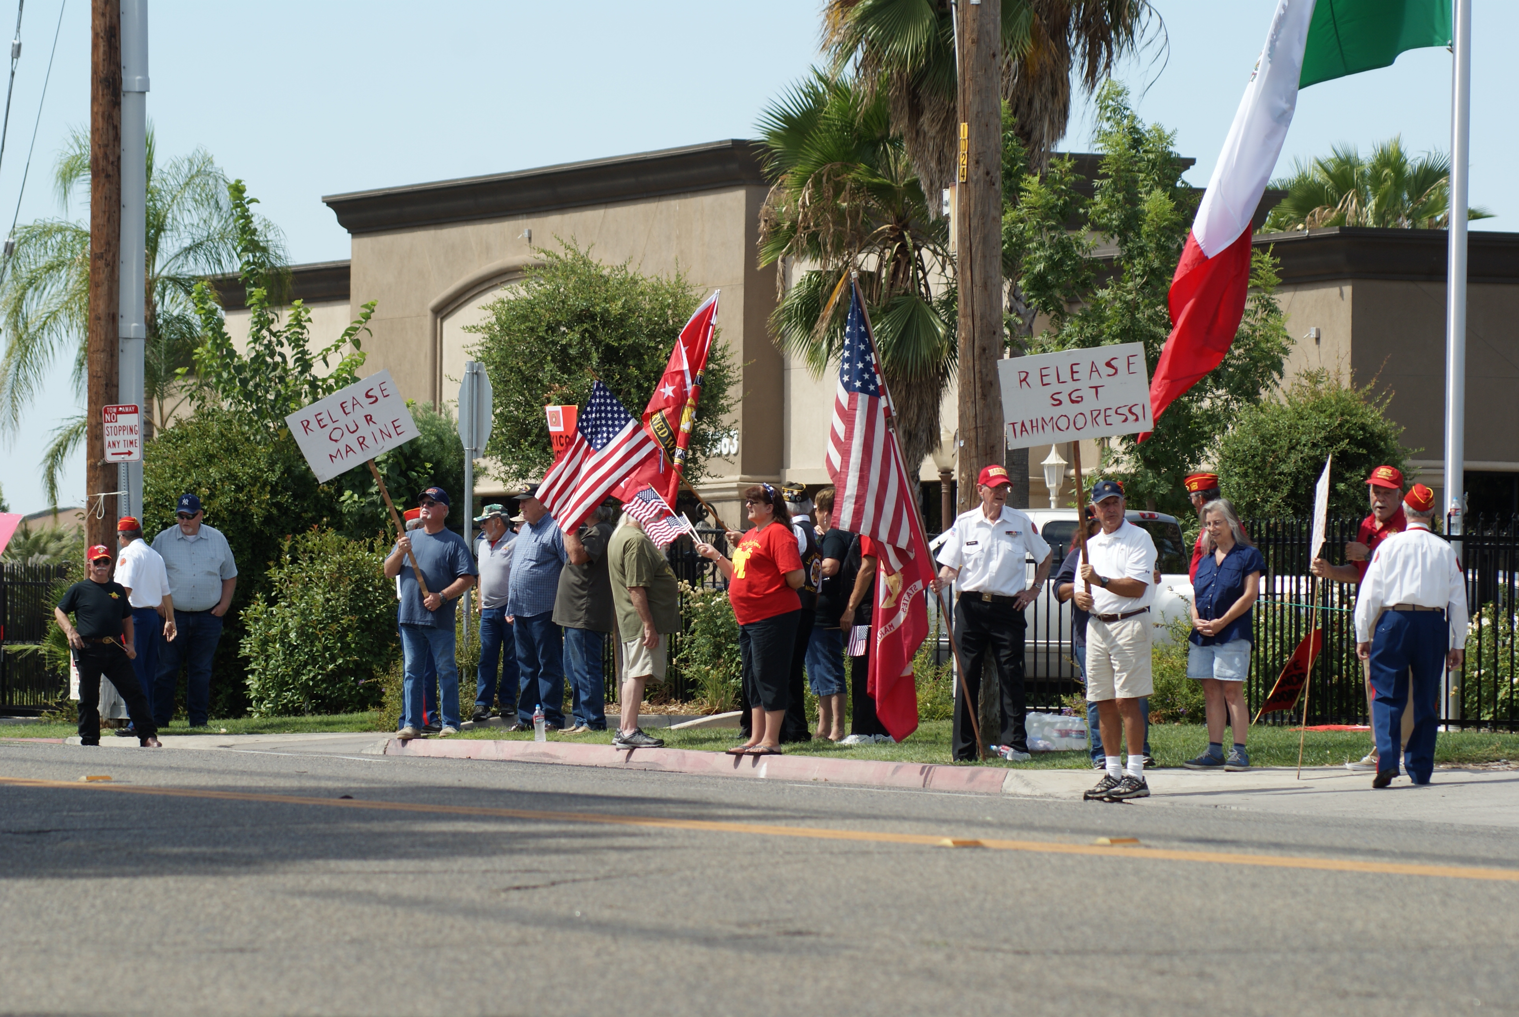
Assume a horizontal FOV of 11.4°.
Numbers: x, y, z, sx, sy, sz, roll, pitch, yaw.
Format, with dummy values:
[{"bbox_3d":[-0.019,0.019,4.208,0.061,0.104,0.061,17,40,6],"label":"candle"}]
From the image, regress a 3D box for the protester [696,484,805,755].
[{"bbox_3d":[-0.026,0.681,46.700,0.620,1.660,0.540,0,-1,-30],"label":"protester"}]

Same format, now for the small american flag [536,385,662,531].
[{"bbox_3d":[-1.170,-0.339,50.500,0.820,0.630,0.200,-43,0,0],"label":"small american flag"}]

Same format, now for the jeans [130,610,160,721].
[{"bbox_3d":[-4.905,1.274,60.500,0.380,0.980,0.360,1,-1,-37],"label":"jeans"}]

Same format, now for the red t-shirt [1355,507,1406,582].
[{"bbox_3d":[3.783,0.299,45.600,0.520,0.660,0.330,0,-1,20],"label":"red t-shirt"}]

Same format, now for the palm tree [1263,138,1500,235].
[{"bbox_3d":[9.496,-1.774,116.000,3.400,7.900,3.400,0,0,0],"label":"palm tree"}]

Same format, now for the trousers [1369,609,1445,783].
[{"bbox_3d":[3.744,1.082,43.900,0.440,1.000,0.370,0,0,-3],"label":"trousers"}]

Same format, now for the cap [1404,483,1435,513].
[{"bbox_3d":[3.830,-0.058,44.100,0.160,0.150,0.260,0,-1,-20],"label":"cap"}]

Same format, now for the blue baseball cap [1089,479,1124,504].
[{"bbox_3d":[1.944,-0.089,42.500,0.185,0.135,0.270,1,-1,-7],"label":"blue baseball cap"}]

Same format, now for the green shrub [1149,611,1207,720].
[{"bbox_3d":[3.209,1.232,58.500,0.750,0.860,0.700,1,-1,0],"label":"green shrub"}]

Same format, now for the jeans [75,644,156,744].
[{"bbox_3d":[-4.996,1.445,59.000,0.600,0.800,0.340,0,-1,-6],"label":"jeans"}]

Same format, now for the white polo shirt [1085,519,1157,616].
[{"bbox_3d":[2.005,0.332,42.600,0.460,0.560,0.320,0,-1,38],"label":"white polo shirt"}]

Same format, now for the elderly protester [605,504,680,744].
[{"bbox_3d":[-0.733,0.714,48.700,0.450,1.680,0.540,0,-1,20],"label":"elderly protester"}]

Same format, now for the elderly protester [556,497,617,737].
[{"bbox_3d":[-1.294,0.808,56.600,0.450,1.730,0.500,1,-1,-25],"label":"elderly protester"}]

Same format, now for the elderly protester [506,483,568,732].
[{"bbox_3d":[-1.643,0.733,56.300,0.440,1.830,0.540,0,-1,-38],"label":"elderly protester"}]

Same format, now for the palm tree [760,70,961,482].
[{"bbox_3d":[1.475,-1.468,84.000,2.900,6.700,2.900,0,0,0],"label":"palm tree"}]

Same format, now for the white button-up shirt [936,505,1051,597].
[{"bbox_3d":[1.424,0.260,46.300,0.680,0.570,0.320,1,-1,0],"label":"white button-up shirt"}]

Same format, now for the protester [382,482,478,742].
[{"bbox_3d":[-2.382,0.751,55.000,0.660,1.820,0.460,0,0,22],"label":"protester"}]

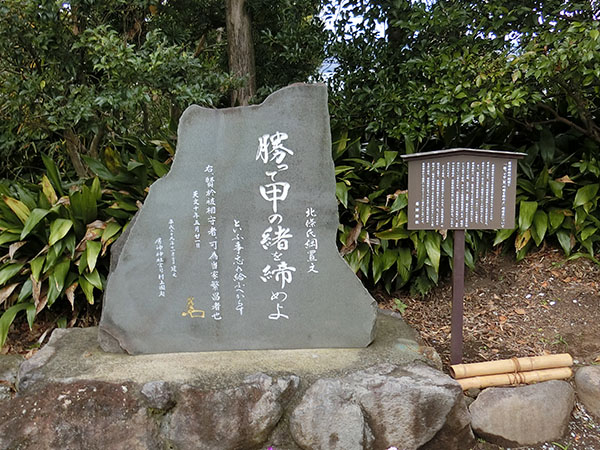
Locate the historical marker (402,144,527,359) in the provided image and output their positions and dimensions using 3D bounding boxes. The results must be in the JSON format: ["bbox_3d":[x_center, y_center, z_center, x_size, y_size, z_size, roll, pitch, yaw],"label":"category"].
[{"bbox_3d":[0.987,0.230,2.641,0.730,1.350,0.120,0,8,5],"label":"historical marker"}]

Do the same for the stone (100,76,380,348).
[{"bbox_3d":[-0.405,-0.031,2.792,1.720,1.640,0.300,-1,8,-2],"label":"stone"}]

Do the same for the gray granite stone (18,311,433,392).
[{"bbox_3d":[-0.402,0.882,2.760,2.350,0.160,0.820,-1,8,-1],"label":"gray granite stone"}]

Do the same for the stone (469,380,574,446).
[{"bbox_3d":[1.282,1.054,2.511,0.550,0.280,0.330,-1,8,0],"label":"stone"}]

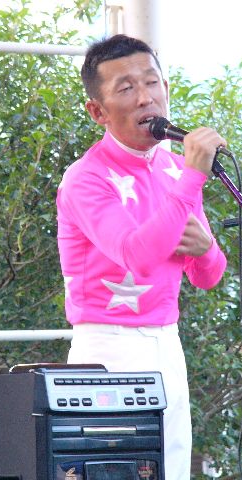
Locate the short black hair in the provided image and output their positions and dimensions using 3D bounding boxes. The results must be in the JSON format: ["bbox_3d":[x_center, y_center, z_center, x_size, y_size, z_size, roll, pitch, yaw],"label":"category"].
[{"bbox_3d":[-0.003,-0.348,8.210,0.167,0.148,0.195,-12,-7,-24],"label":"short black hair"}]

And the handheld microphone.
[{"bbox_3d":[0.142,-0.204,8.060,0.190,0.052,0.052,19,8,25],"label":"handheld microphone"}]

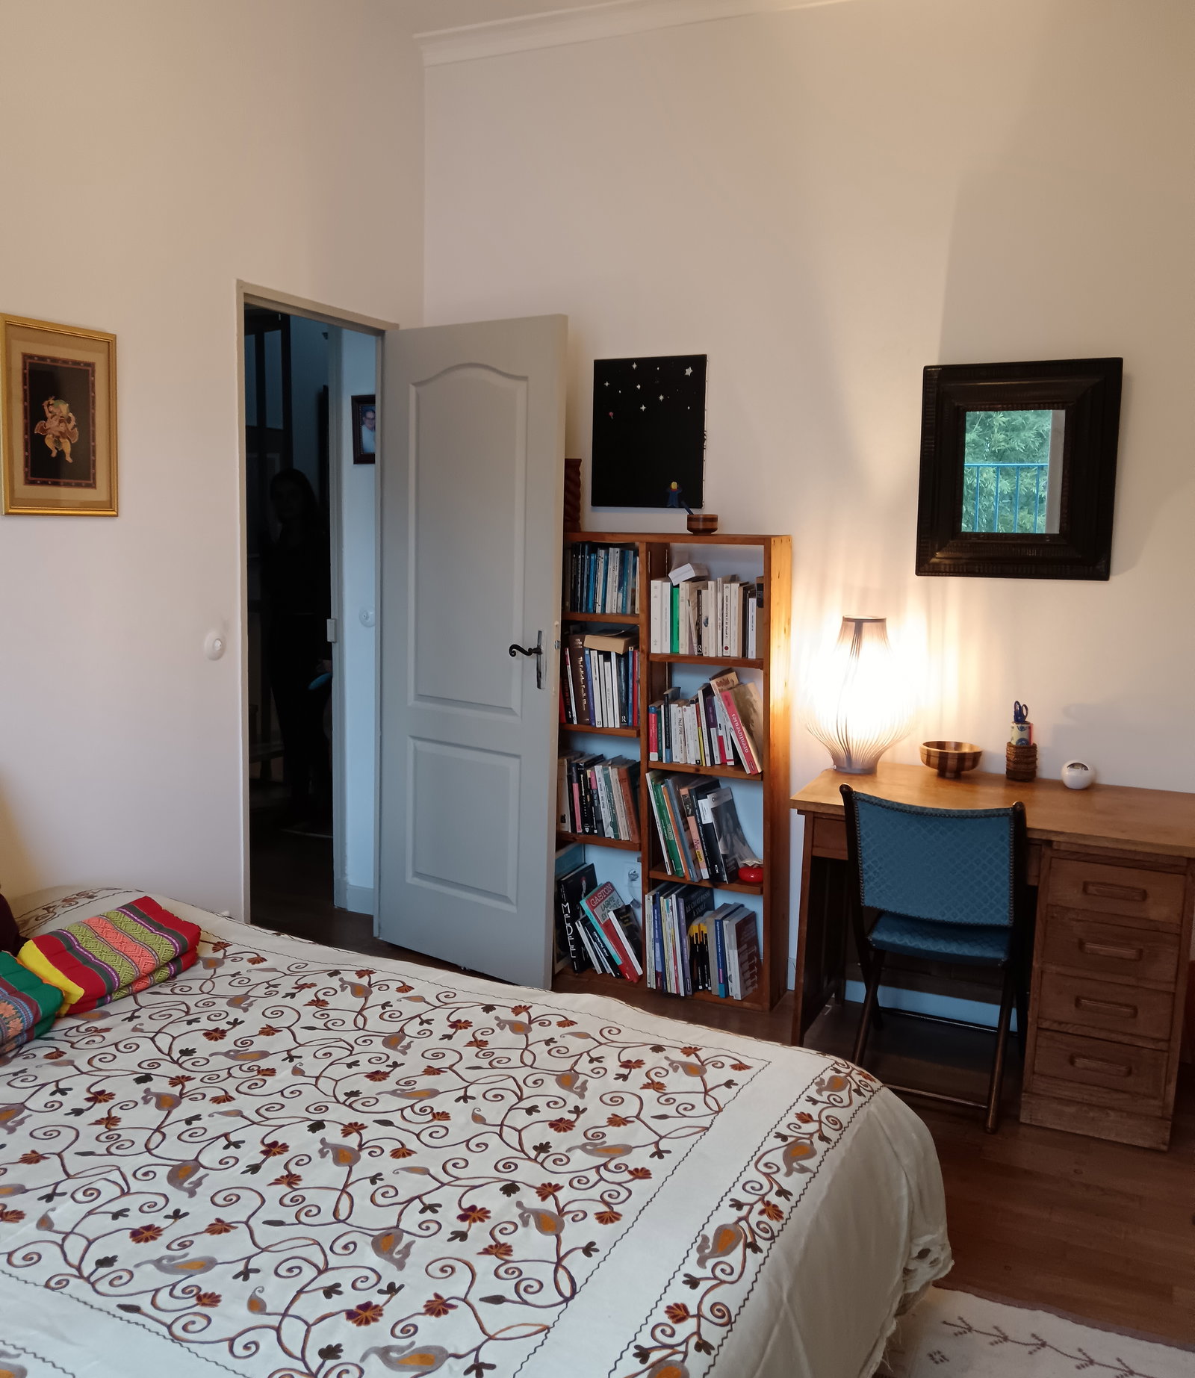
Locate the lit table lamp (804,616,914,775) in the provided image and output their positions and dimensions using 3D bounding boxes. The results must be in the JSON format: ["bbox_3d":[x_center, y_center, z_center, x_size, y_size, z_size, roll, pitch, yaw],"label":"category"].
[{"bbox_3d":[0.755,0.014,3.581,0.321,0.454,0.321,4,7,23],"label":"lit table lamp"}]

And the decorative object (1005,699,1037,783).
[{"bbox_3d":[1.208,0.146,3.521,0.088,0.226,0.088,4,7,23],"label":"decorative object"}]

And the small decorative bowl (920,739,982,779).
[{"bbox_3d":[1.012,0.208,3.555,0.178,0.085,0.178,4,7,23],"label":"small decorative bowl"}]

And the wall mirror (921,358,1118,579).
[{"bbox_3d":[1.168,-0.607,3.471,0.520,0.595,0.060,4,7,23],"label":"wall mirror"}]

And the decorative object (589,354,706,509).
[{"bbox_3d":[0.162,-0.804,3.910,0.376,0.461,0.023,4,7,23],"label":"decorative object"}]

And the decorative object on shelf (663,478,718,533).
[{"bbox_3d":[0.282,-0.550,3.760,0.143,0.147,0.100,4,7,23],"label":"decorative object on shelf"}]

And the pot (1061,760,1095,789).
[{"bbox_3d":[1.333,0.232,3.438,0.090,0.078,0.090,4,7,23],"label":"pot"}]

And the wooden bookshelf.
[{"bbox_3d":[0.223,0.229,3.905,0.743,1.408,0.213,4,7,23],"label":"wooden bookshelf"}]

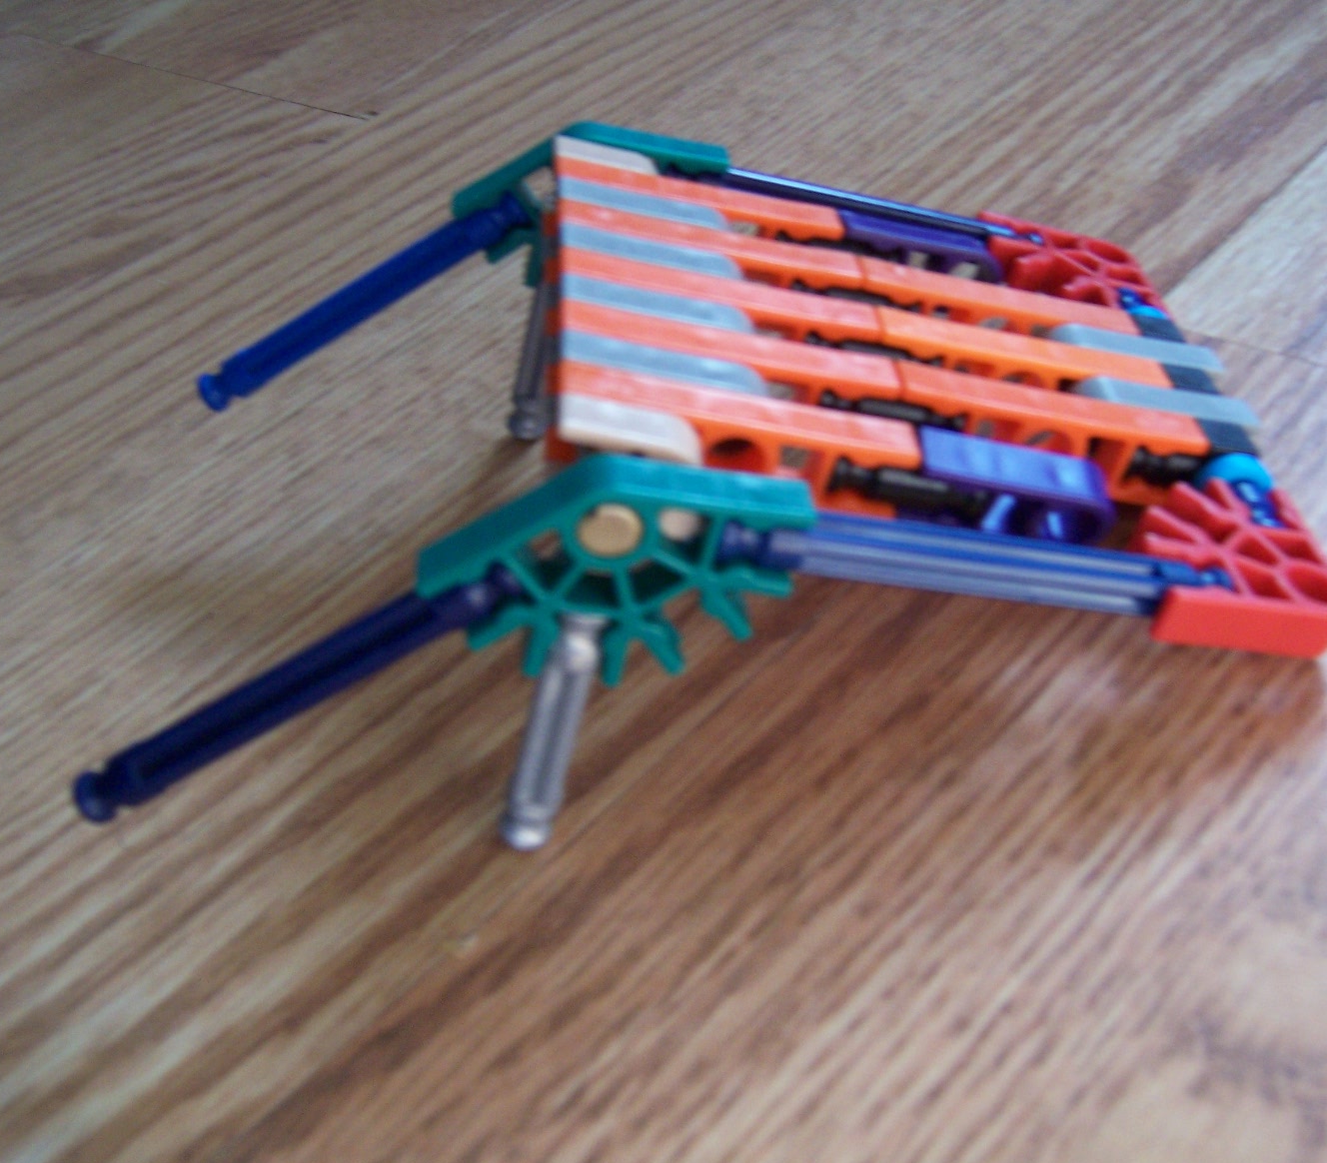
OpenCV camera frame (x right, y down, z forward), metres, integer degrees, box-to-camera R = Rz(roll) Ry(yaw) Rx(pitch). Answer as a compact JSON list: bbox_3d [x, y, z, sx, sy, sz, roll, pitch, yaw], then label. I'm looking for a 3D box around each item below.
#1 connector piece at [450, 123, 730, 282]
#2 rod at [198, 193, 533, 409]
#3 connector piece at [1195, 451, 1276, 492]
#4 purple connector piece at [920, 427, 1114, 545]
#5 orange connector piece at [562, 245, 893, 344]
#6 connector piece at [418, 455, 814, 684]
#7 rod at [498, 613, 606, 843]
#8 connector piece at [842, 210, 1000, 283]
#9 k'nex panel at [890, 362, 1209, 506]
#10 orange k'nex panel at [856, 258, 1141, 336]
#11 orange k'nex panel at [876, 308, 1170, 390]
[{"bbox_3d":[-0.009,-0.050,0.198,0.037,0.023,0.006,-9,39,3],"label":"connector piece"},{"bbox_3d":[-0.043,-0.039,0.208,0.054,0.006,0.006,-28,37,16],"label":"rod"},{"bbox_3d":[0.065,-0.010,0.169,0.010,0.010,0.003,8,38,-13],"label":"connector piece"},{"bbox_3d":[0.036,-0.009,0.152,0.022,0.009,0.006,8,38,-11],"label":"purple connector piece"},{"bbox_3d":[0.005,-0.029,0.171,0.037,0.010,0.006,8,38,-13],"label":"orange connector piece"},{"bbox_3d":[-0.004,-0.002,0.138,0.037,0.023,0.006,-9,39,3],"label":"connector piece"},{"bbox_3d":[-0.011,0.015,0.155,0.006,0.034,0.006,7,38,-12],"label":"rod"},{"bbox_3d":[0.033,-0.042,0.197,0.023,0.010,0.006,8,38,-13],"label":"connector piece"},{"bbox_3d":[0.043,-0.016,0.169,0.037,0.010,0.006,8,38,-13],"label":"k'nex panel"},{"bbox_3d":[0.040,-0.031,0.182,0.036,0.009,0.006,8,38,-11],"label":"orange k'nex panel"},{"bbox_3d":[0.042,-0.024,0.179,0.037,0.010,0.006,8,38,-13],"label":"orange k'nex panel"}]

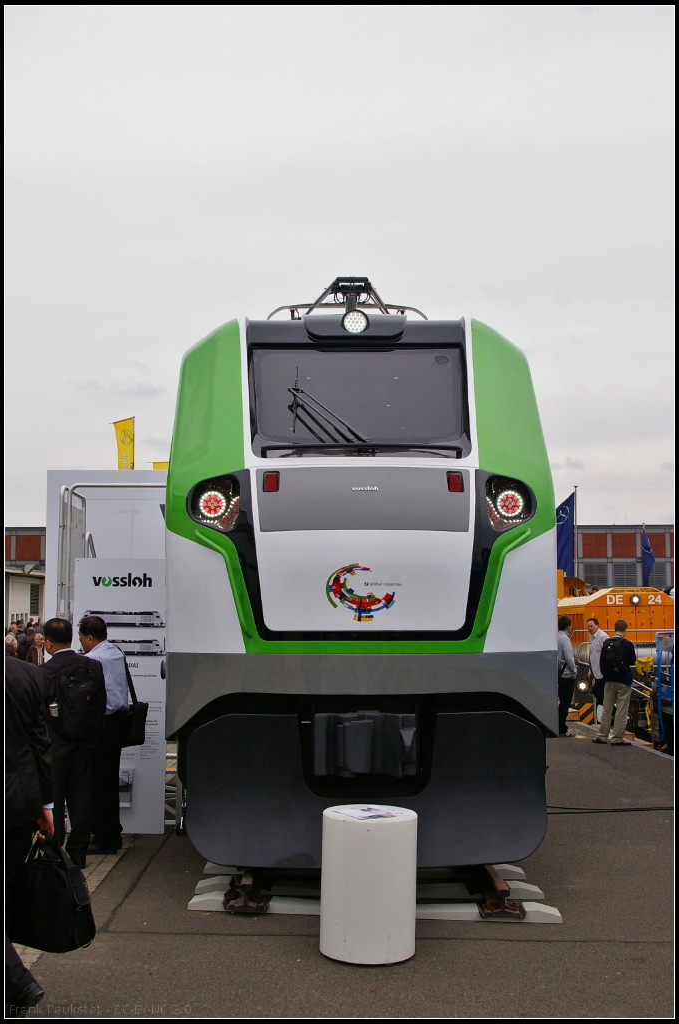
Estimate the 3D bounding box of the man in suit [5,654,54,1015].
[{"bbox_3d":[-1.567,1.307,4.983,0.700,1.760,0.550,-4,-7,39],"label":"man in suit"}]

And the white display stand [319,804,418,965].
[{"bbox_3d":[0.153,1.945,5.825,0.496,0.706,0.496,1,-5,0],"label":"white display stand"}]

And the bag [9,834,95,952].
[{"bbox_3d":[-1.282,1.690,4.950,0.370,0.480,0.180,-4,-7,38],"label":"bag"}]

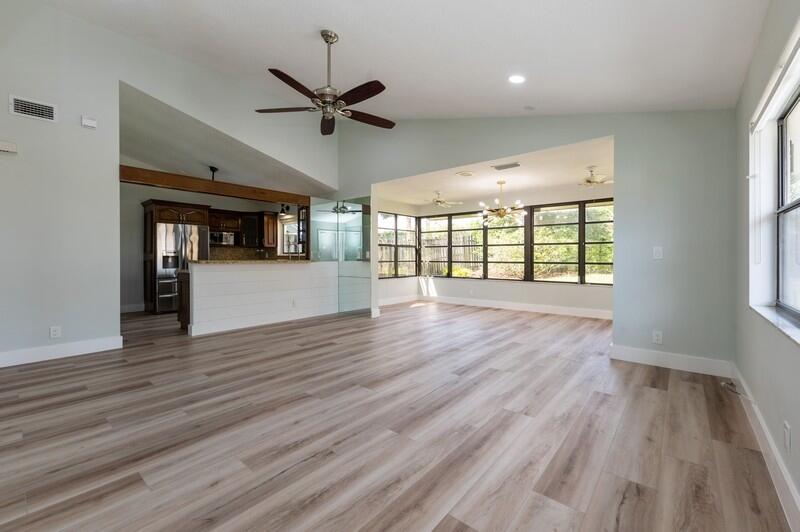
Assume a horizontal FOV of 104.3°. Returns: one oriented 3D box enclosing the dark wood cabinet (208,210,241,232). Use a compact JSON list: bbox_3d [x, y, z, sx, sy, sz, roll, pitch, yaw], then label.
[{"bbox_3d":[-4.472,-1.114,7.894,0.340,0.500,0.750,1,1,43],"label":"dark wood cabinet"}]

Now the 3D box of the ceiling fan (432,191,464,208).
[{"bbox_3d":[0.822,-1.417,6.697,1.050,0.360,1.050,1,1,43],"label":"ceiling fan"}]

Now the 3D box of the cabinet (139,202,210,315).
[{"bbox_3d":[-4.940,-0.191,6.963,0.760,2.300,1.040,1,1,43],"label":"cabinet"}]

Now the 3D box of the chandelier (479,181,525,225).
[{"bbox_3d":[1.906,-1.165,5.884,0.860,0.840,0.860,1,1,43],"label":"chandelier"}]

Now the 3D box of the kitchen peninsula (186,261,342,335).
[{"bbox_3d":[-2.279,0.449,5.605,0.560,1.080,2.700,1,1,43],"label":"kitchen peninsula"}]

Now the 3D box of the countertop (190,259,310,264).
[{"bbox_3d":[-2.463,-0.061,5.237,0.420,0.055,1.950,1,1,43],"label":"countertop"}]

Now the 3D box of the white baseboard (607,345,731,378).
[{"bbox_3d":[2.606,0.936,3.053,0.900,0.155,0.020,1,1,43],"label":"white baseboard"}]

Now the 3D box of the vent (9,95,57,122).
[{"bbox_3d":[-3.879,-1.658,3.294,0.025,0.185,0.340,1,1,43],"label":"vent"}]

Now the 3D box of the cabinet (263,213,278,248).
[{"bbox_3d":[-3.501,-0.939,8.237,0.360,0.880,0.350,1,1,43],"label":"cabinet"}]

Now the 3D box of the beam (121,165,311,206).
[{"bbox_3d":[-2.651,-1.187,4.931,0.130,0.190,2.680,1,1,43],"label":"beam"}]

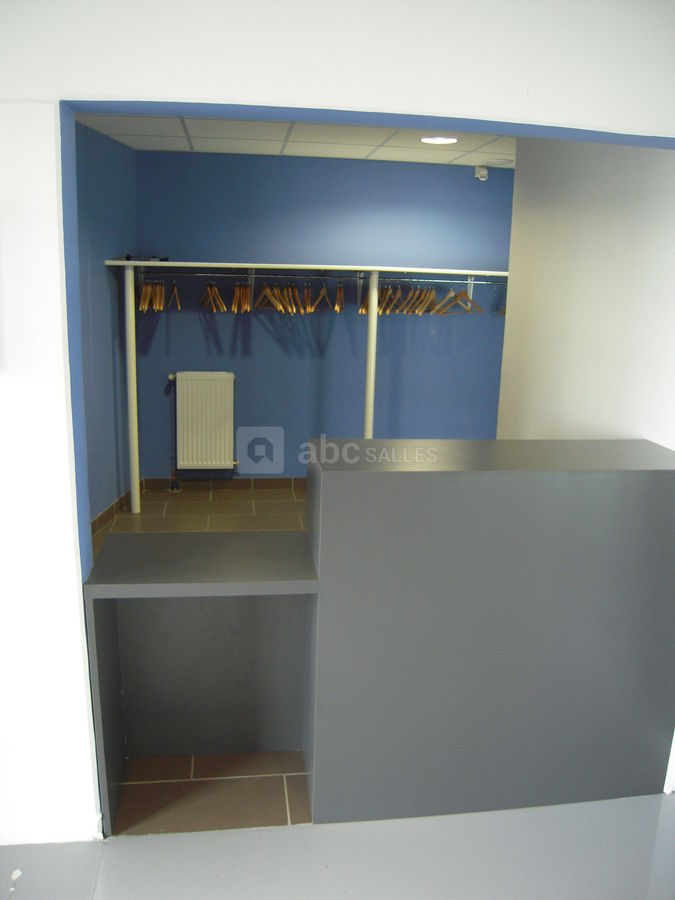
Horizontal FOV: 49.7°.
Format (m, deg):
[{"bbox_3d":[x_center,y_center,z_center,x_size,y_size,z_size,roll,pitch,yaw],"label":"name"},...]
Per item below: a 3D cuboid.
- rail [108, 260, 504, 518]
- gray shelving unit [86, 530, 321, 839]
[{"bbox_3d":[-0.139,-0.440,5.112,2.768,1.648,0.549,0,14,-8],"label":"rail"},{"bbox_3d":[-0.393,0.694,2.210,0.615,0.797,0.376,0,14,-8],"label":"gray shelving unit"}]

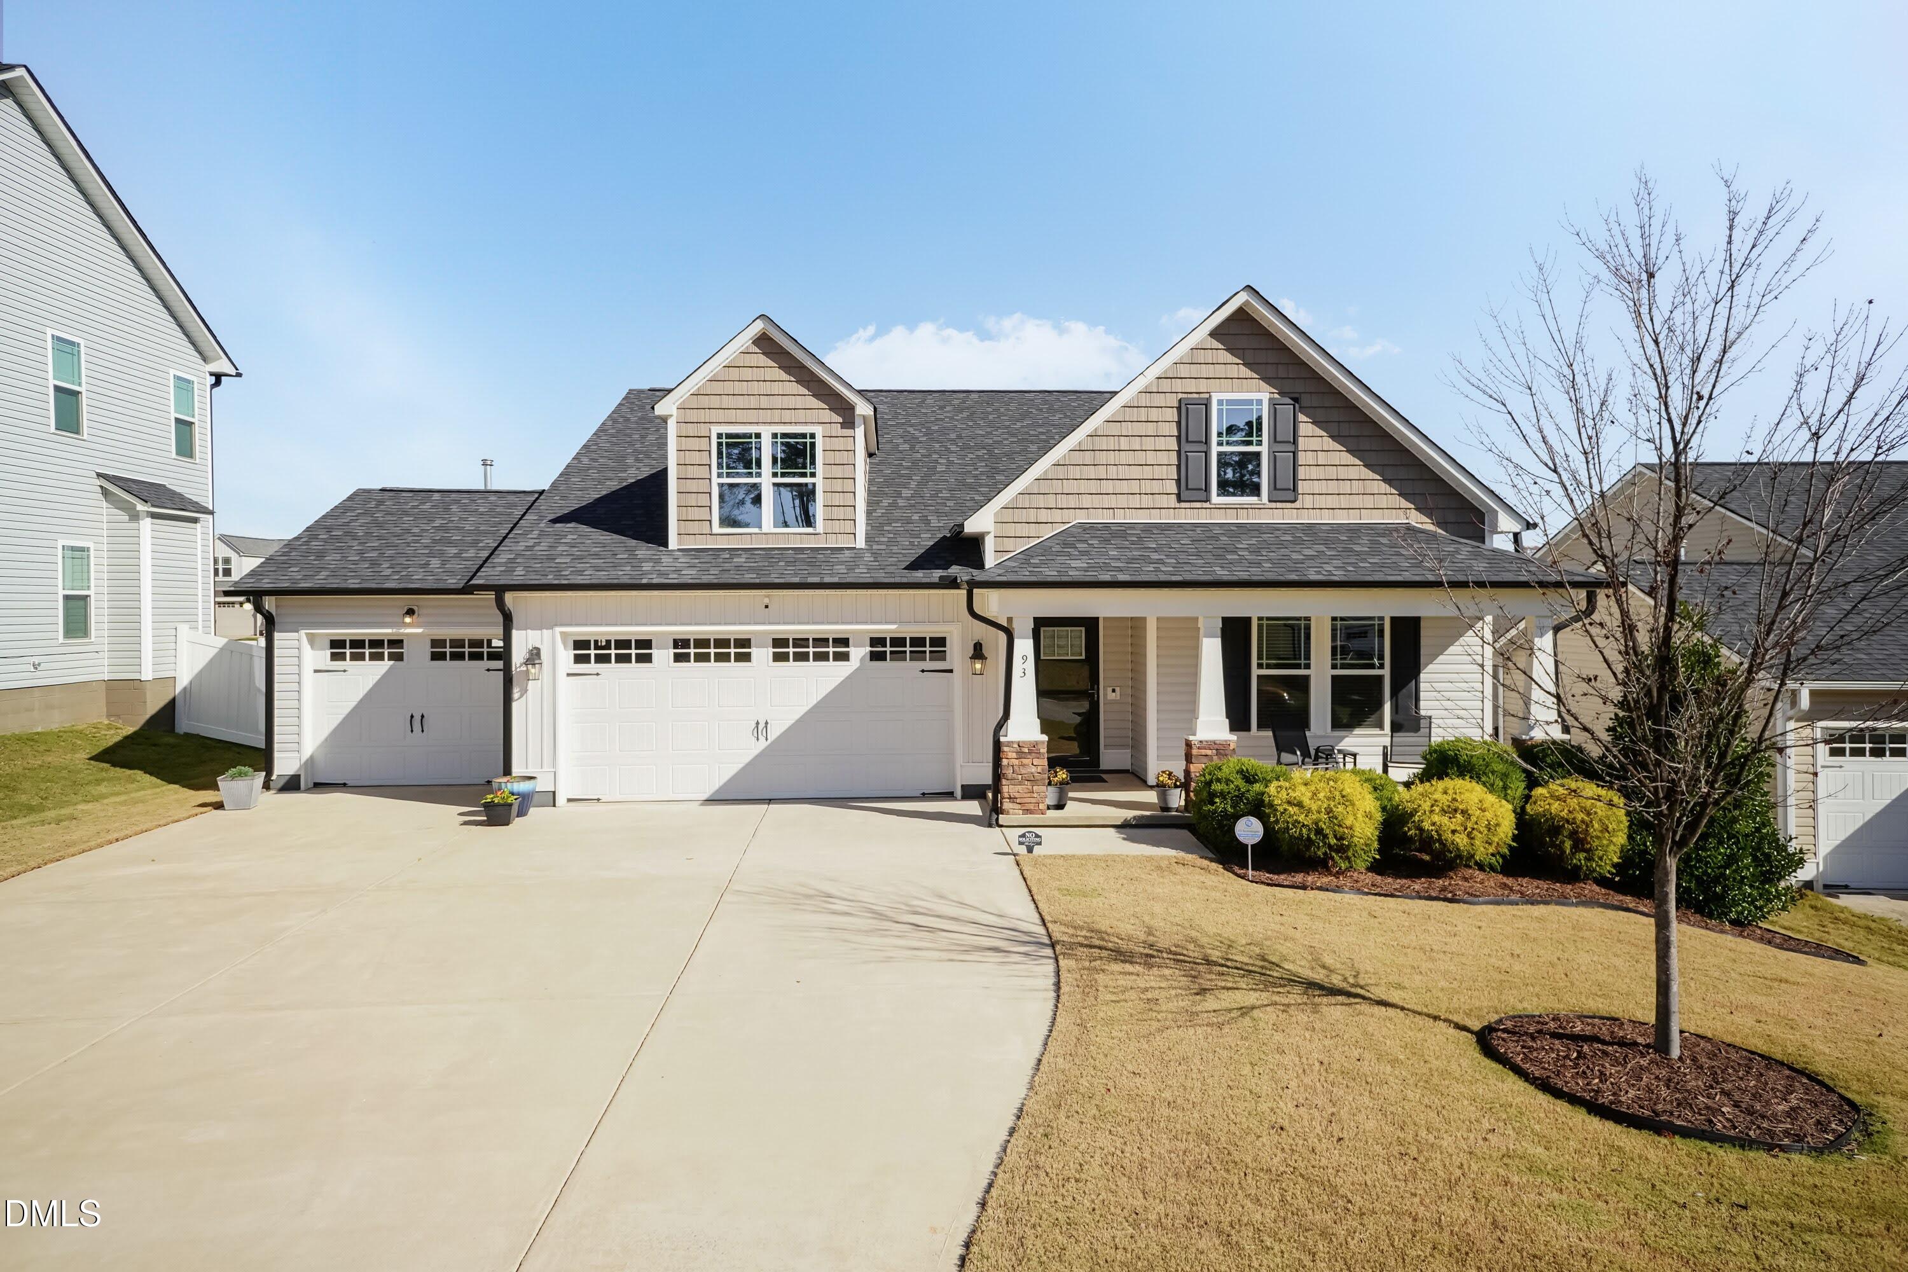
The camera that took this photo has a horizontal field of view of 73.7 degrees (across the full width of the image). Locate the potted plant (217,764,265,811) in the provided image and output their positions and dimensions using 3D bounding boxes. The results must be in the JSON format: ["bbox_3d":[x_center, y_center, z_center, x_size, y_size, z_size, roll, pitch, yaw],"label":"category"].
[{"bbox_3d":[-8.780,1.860,15.700,0.440,0.490,0.430,0,0,-8],"label":"potted plant"}]

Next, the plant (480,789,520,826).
[{"bbox_3d":[-5.160,1.945,14.500,0.360,0.390,0.350,0,0,-3],"label":"plant"}]

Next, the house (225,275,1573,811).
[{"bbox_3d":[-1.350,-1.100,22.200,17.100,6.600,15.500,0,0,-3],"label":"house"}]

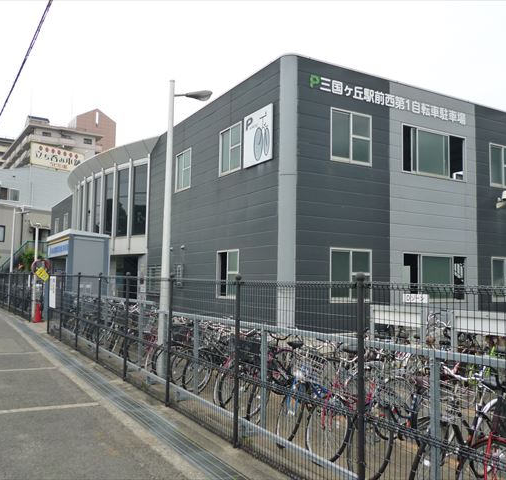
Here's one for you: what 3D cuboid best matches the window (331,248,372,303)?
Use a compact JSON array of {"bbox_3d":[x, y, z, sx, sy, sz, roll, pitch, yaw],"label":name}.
[{"bbox_3d":[2.810,1.016,14.735,1.540,1.550,0.120,3,-5,-30],"label":"window"}]

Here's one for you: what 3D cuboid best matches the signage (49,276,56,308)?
[{"bbox_3d":[-6.252,1.634,16.174,0.030,0.980,1.020,3,-5,-30],"label":"signage"}]

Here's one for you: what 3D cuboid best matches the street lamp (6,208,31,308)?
[{"bbox_3d":[-13.606,0.928,30.086,0.850,5.730,0.250,3,-5,-30],"label":"street lamp"}]

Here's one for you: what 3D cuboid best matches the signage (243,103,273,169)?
[{"bbox_3d":[0.175,-2.977,15.012,0.100,1.570,1.620,3,-5,-30],"label":"signage"}]

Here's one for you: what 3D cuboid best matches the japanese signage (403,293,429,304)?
[{"bbox_3d":[3.898,1.410,12.402,0.040,0.210,0.760,3,-5,-30],"label":"japanese signage"}]

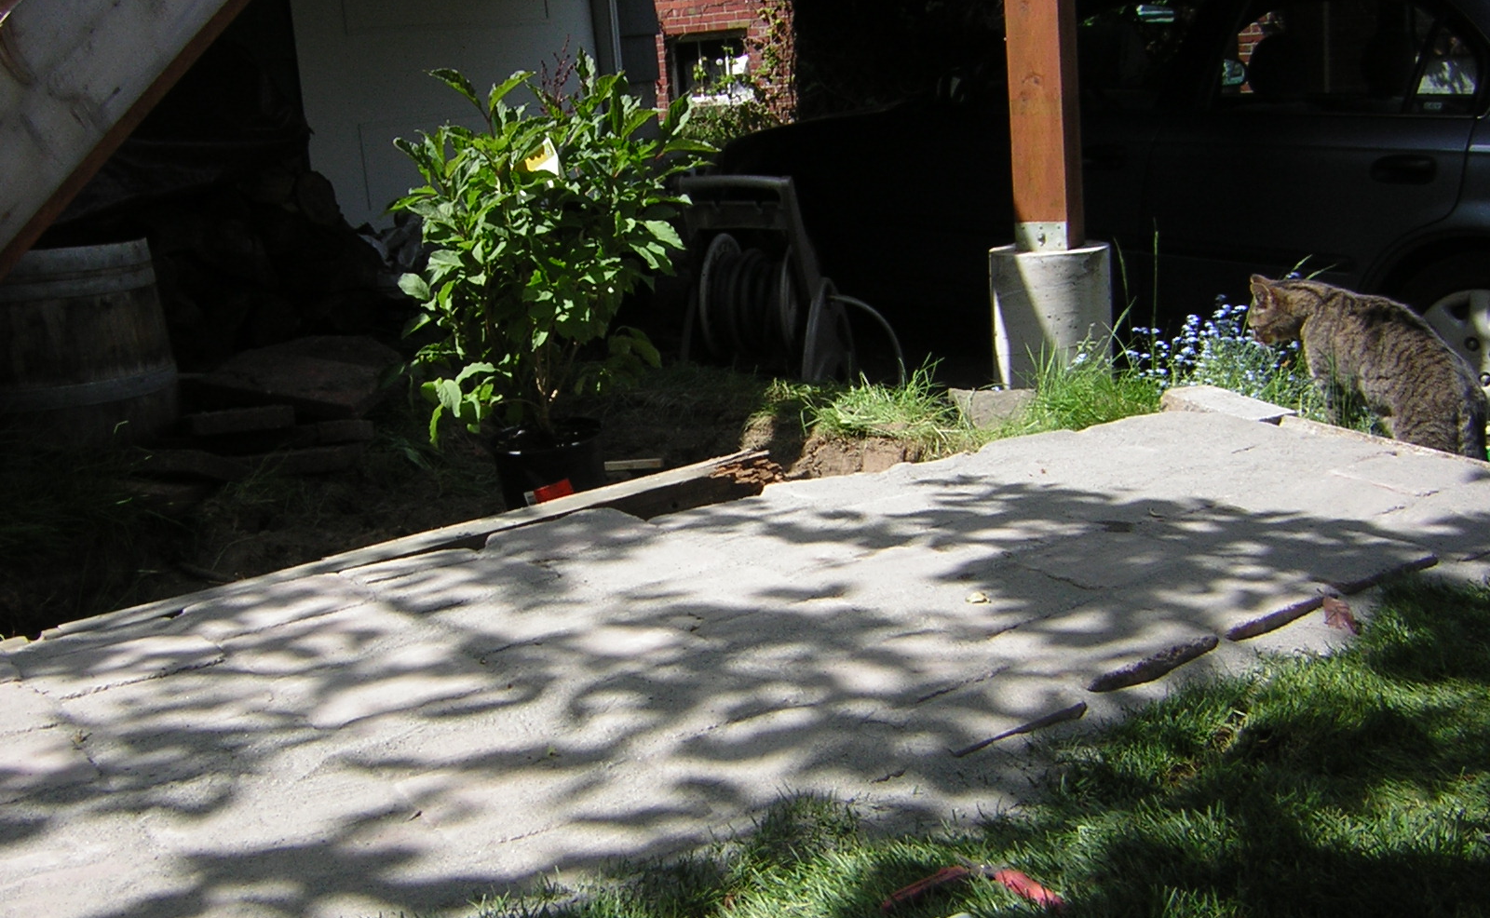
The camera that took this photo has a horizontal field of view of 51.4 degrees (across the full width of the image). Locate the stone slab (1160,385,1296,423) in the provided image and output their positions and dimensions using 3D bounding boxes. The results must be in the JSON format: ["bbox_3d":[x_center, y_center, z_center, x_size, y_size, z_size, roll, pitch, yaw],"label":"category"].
[{"bbox_3d":[1.101,-0.103,3.506,0.120,0.050,0.330,-8,14,-14],"label":"stone slab"}]

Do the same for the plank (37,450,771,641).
[{"bbox_3d":[-0.543,0.186,3.018,1.527,0.095,0.097,-15,17,-35],"label":"plank"}]

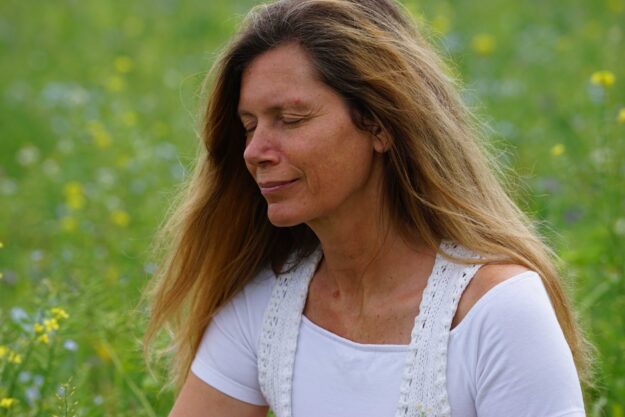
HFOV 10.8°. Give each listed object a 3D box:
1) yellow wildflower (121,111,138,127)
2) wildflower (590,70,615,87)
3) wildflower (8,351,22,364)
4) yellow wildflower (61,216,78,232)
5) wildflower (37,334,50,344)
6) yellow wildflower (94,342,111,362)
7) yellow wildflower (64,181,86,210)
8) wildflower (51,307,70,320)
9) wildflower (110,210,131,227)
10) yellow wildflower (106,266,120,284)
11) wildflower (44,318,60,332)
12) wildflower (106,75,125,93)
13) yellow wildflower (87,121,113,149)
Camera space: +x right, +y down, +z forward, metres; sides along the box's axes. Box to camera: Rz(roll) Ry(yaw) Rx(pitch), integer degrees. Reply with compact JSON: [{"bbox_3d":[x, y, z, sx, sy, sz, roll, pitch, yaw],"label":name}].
[{"bbox_3d":[-0.326,-0.160,5.900,0.029,0.026,0.026,0,8,0],"label":"yellow wildflower"},{"bbox_3d":[0.386,-0.172,4.400,0.031,0.020,0.027,0,8,0],"label":"wildflower"},{"bbox_3d":[-0.327,0.164,3.650,0.015,0.015,0.015,0,8,0],"label":"wildflower"},{"bbox_3d":[-0.366,0.024,5.000,0.024,0.022,0.022,0,8,0],"label":"yellow wildflower"},{"bbox_3d":[-0.296,0.144,3.650,0.015,0.012,0.015,0,8,0],"label":"wildflower"},{"bbox_3d":[-0.260,0.178,4.100,0.018,0.022,0.018,0,8,0],"label":"yellow wildflower"},{"bbox_3d":[-0.373,-0.020,5.200,0.034,0.042,0.030,0,8,0],"label":"yellow wildflower"},{"bbox_3d":[-0.266,0.111,3.500,0.020,0.014,0.015,0,8,0],"label":"wildflower"},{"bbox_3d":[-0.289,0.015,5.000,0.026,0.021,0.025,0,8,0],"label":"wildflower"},{"bbox_3d":[-0.276,0.093,4.600,0.018,0.022,0.018,0,8,0],"label":"yellow wildflower"},{"bbox_3d":[-0.274,0.123,3.500,0.016,0.014,0.014,0,8,0],"label":"wildflower"},{"bbox_3d":[-0.374,-0.237,6.300,0.031,0.031,0.028,0,8,0],"label":"wildflower"},{"bbox_3d":[-0.366,-0.127,5.700,0.040,0.043,0.036,0,8,0],"label":"yellow wildflower"}]

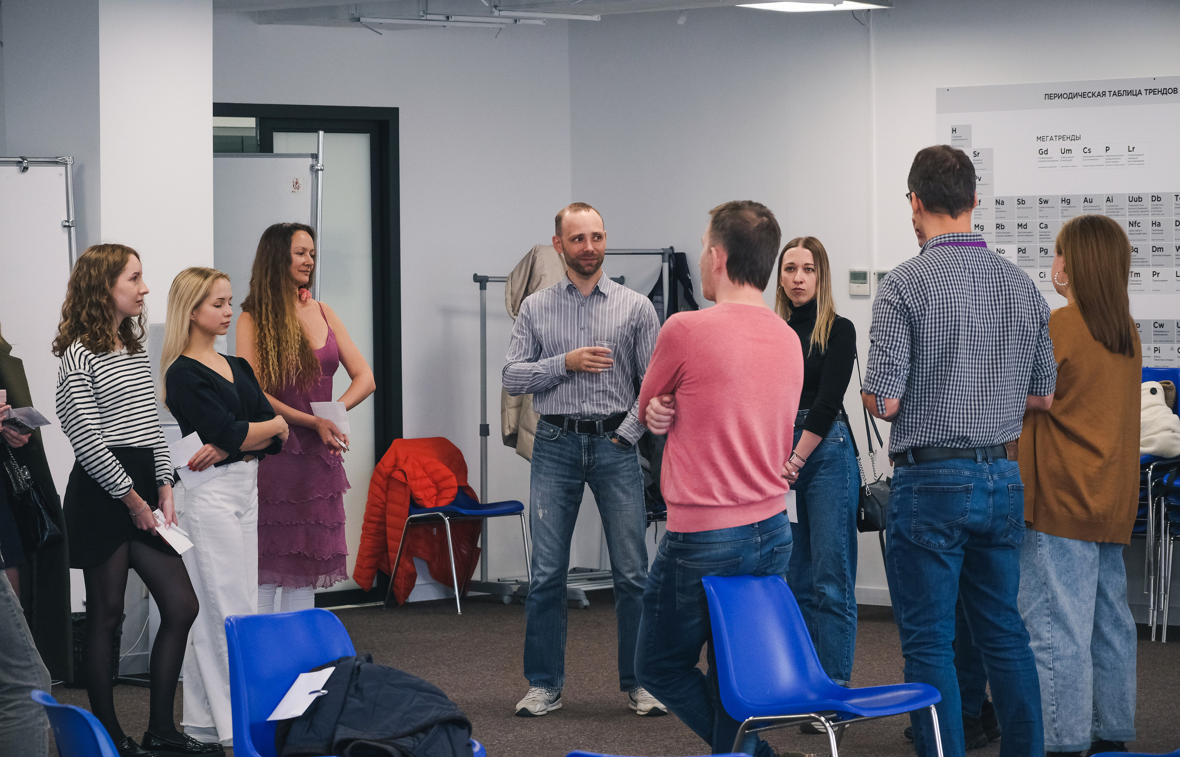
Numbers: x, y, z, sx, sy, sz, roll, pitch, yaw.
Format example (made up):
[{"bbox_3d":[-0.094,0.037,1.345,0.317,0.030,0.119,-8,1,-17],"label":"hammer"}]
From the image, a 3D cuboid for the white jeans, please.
[{"bbox_3d":[-1.231,0.740,11.392,0.280,0.940,0.350,1,3,44],"label":"white jeans"}]

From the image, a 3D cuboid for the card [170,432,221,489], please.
[{"bbox_3d":[-1.284,0.266,11.171,0.110,0.165,0.008,-25,-3,8],"label":"card"}]

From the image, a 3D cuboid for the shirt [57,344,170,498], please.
[{"bbox_3d":[-1.520,0.129,10.988,0.310,0.500,0.400,1,2,34],"label":"shirt"}]

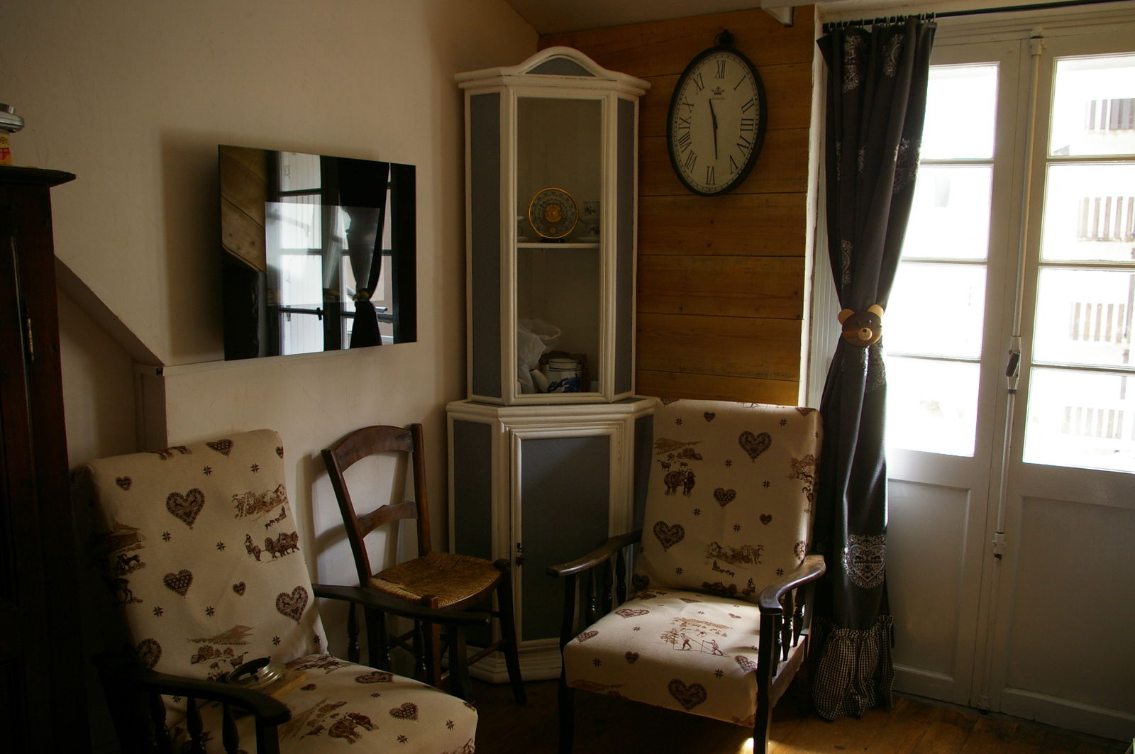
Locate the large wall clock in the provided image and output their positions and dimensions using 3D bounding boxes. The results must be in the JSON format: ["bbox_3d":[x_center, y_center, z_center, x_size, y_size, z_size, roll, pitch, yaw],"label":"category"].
[{"bbox_3d":[0.481,-0.812,3.019,0.332,0.462,0.050,8,11,28],"label":"large wall clock"}]

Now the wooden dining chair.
[{"bbox_3d":[-0.424,0.614,2.885,0.446,0.885,0.440,5,10,30],"label":"wooden dining chair"}]

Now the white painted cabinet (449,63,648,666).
[{"bbox_3d":[-0.065,-0.026,3.276,0.715,2.043,0.493,-1,8,-10],"label":"white painted cabinet"}]

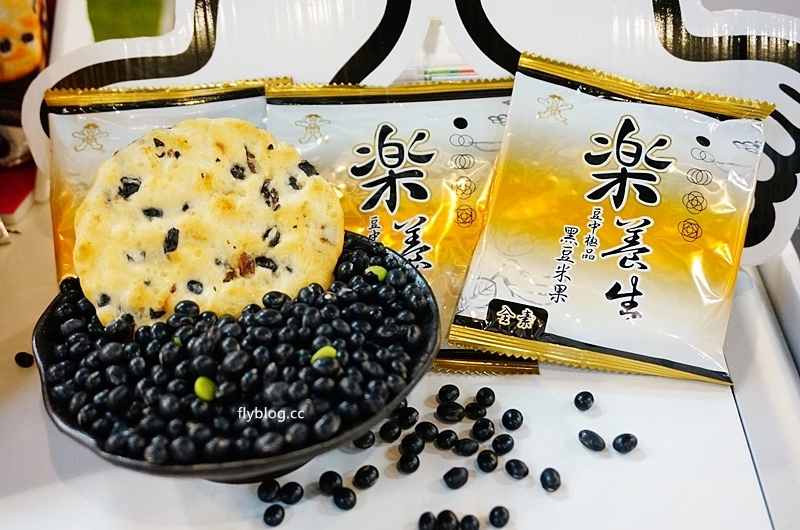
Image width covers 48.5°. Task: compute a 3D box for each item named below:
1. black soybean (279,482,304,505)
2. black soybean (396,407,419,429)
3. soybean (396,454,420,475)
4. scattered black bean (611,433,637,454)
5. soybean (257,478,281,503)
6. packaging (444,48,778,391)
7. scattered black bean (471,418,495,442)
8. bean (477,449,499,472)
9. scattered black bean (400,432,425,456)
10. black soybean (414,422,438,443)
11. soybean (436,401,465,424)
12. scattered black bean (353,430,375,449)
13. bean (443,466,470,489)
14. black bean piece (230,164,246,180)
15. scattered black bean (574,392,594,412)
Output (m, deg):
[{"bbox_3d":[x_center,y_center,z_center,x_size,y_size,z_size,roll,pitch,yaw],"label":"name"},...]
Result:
[{"bbox_3d":[-0.038,0.081,0.313,0.008,0.008,0.008,-5,32,-8],"label":"black soybean"},{"bbox_3d":[0.003,0.060,0.347,0.008,0.008,0.009,0,32,1],"label":"black soybean"},{"bbox_3d":[0.003,0.073,0.325,0.008,0.008,0.008,0,32,1],"label":"soybean"},{"bbox_3d":[0.088,0.070,0.348,0.010,0.007,0.008,-7,29,-12],"label":"scattered black bean"},{"bbox_3d":[-0.046,0.079,0.309,0.007,0.007,0.008,-11,35,-16],"label":"soybean"},{"bbox_3d":[0.094,-0.021,0.379,0.117,0.126,0.024,12,-9,2],"label":"packaging"},{"bbox_3d":[0.034,0.066,0.354,0.009,0.008,0.010,6,29,11],"label":"scattered black bean"},{"bbox_3d":[0.033,0.075,0.338,0.008,0.007,0.010,3,28,6],"label":"bean"},{"bbox_3d":[0.005,0.070,0.346,0.009,0.008,0.010,1,28,1],"label":"scattered black bean"},{"bbox_3d":[0.010,0.063,0.334,0.009,0.007,0.007,17,37,23],"label":"black soybean"},{"bbox_3d":[0.020,0.058,0.349,0.011,0.008,0.009,2,32,4],"label":"soybean"},{"bbox_3d":[-0.013,0.065,0.331,0.008,0.007,0.008,-18,38,-26],"label":"scattered black bean"},{"bbox_3d":[0.020,0.076,0.315,0.009,0.007,0.007,-12,35,-18],"label":"bean"},{"bbox_3d":[-0.060,-0.035,0.332,0.005,0.006,0.004,0,14,0],"label":"black bean piece"},{"bbox_3d":[0.074,0.054,0.355,0.008,0.008,0.008,8,32,13],"label":"scattered black bean"}]

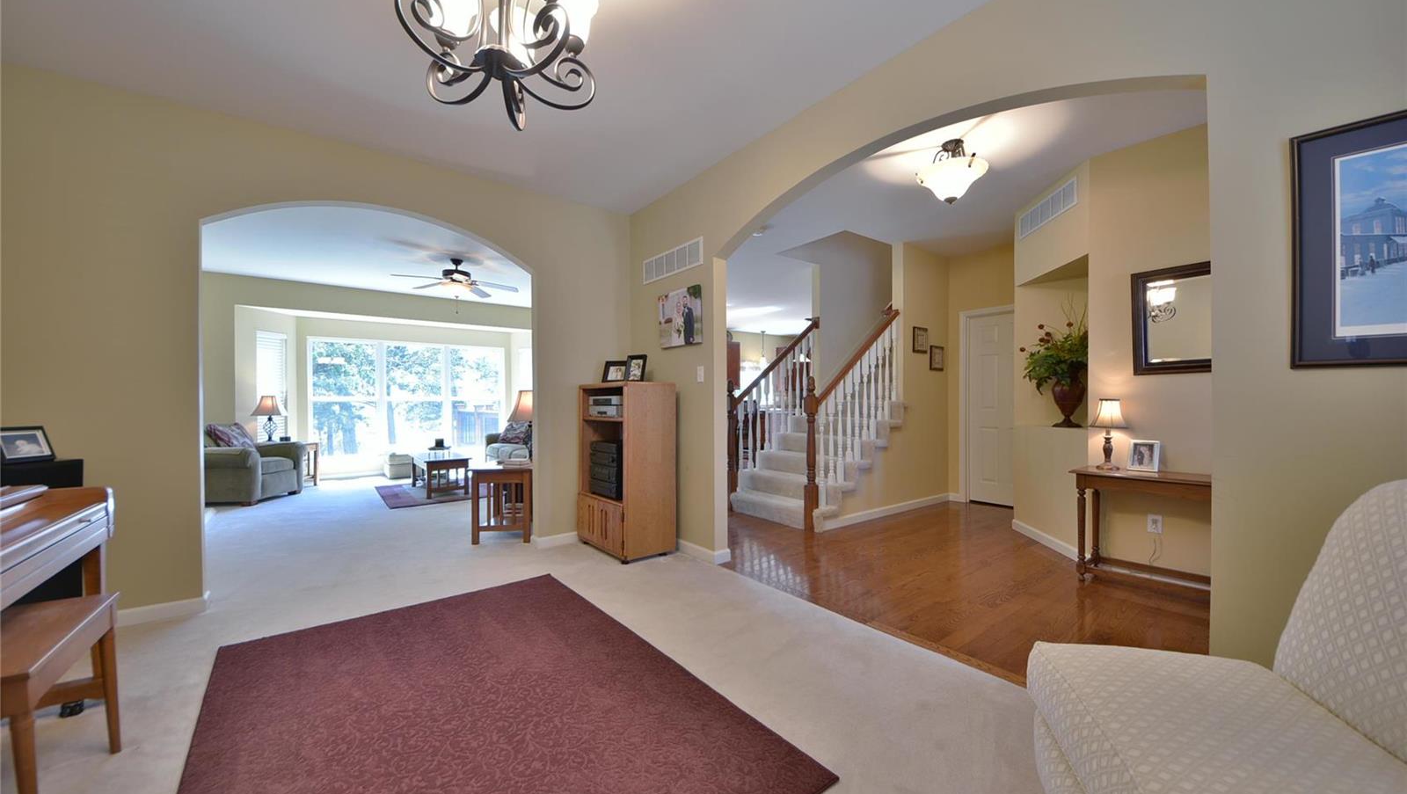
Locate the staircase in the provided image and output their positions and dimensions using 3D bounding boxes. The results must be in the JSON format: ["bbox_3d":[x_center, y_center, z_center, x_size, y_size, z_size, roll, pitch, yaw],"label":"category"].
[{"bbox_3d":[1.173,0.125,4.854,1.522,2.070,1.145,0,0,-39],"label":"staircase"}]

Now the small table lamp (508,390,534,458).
[{"bbox_3d":[-1.494,0.276,4.103,0.380,0.645,0.380,0,0,-27],"label":"small table lamp"}]

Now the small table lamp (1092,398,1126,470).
[{"bbox_3d":[2.622,0.243,3.034,0.185,0.446,0.185,0,0,-39],"label":"small table lamp"}]

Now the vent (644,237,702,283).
[{"bbox_3d":[-0.249,-1.048,3.660,0.020,0.195,0.788,0,0,-39],"label":"vent"}]

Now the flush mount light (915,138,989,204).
[{"bbox_3d":[1.588,-1.429,3.006,0.409,0.391,0.409,0,0,-39],"label":"flush mount light"}]

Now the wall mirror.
[{"bbox_3d":[3.022,-0.459,2.739,0.040,0.648,0.760,0,0,-39],"label":"wall mirror"}]

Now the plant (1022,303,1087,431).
[{"bbox_3d":[2.827,-0.258,3.664,0.500,0.960,0.550,0,0,5],"label":"plant"}]

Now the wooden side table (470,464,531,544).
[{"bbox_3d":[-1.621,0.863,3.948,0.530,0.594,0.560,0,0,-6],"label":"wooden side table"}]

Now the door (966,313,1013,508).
[{"bbox_3d":[3.142,0.135,4.874,0.060,2.020,0.690,0,0,-38],"label":"door"}]

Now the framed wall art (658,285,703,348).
[{"bbox_3d":[-0.173,-0.592,3.549,0.030,0.413,0.510,0,0,-39],"label":"framed wall art"}]

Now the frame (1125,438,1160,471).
[{"bbox_3d":[2.801,0.377,2.984,0.060,0.190,0.150,-1,0,-44],"label":"frame"}]

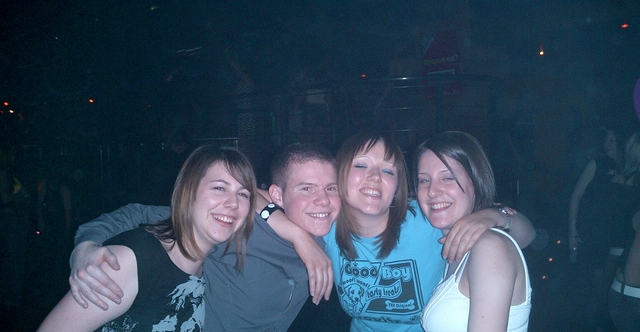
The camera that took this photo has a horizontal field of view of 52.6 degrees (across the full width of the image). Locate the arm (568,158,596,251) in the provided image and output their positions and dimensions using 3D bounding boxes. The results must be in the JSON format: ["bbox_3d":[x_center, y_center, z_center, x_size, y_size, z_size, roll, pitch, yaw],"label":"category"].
[{"bbox_3d":[1.755,0.259,4.350,0.140,0.620,0.125,10,2,17],"label":"arm"}]

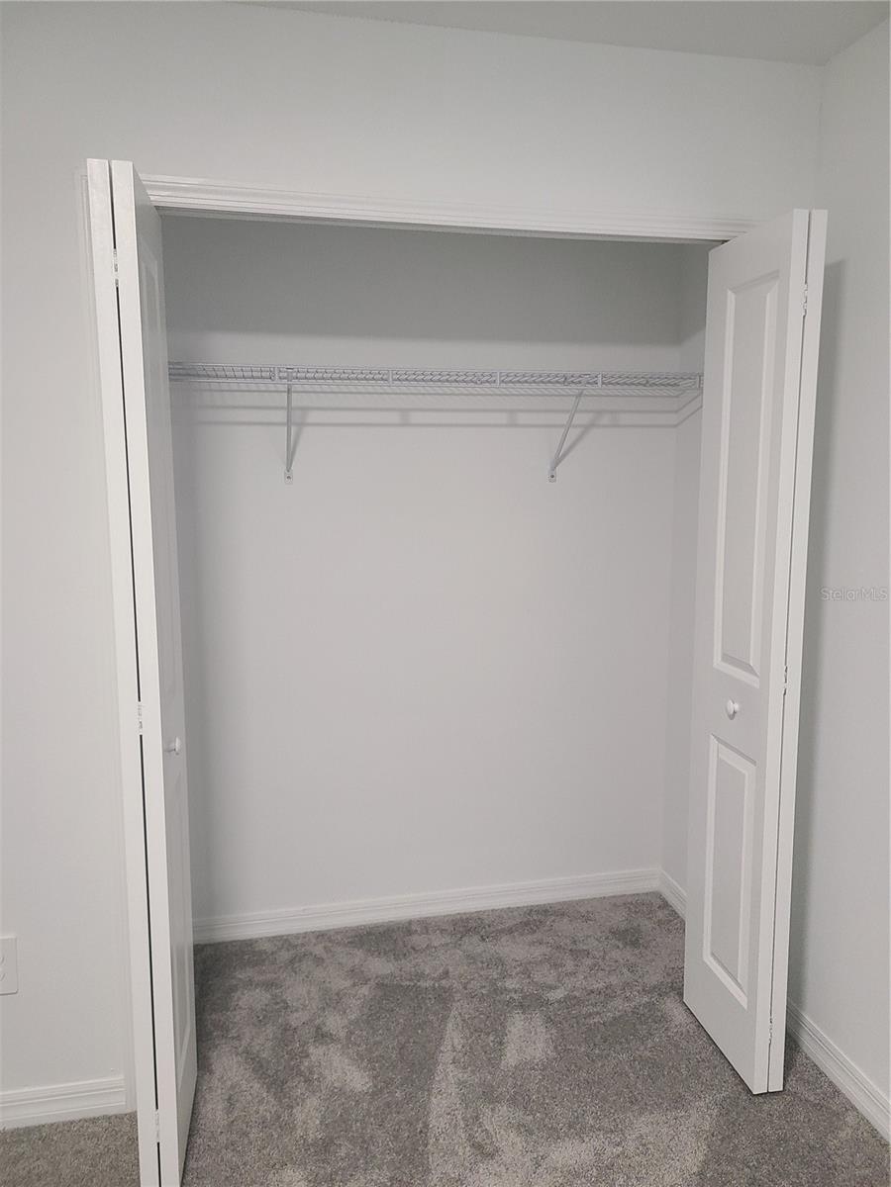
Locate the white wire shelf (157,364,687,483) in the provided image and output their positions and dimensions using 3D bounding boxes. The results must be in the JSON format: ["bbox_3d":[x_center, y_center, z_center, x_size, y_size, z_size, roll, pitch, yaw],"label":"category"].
[{"bbox_3d":[-0.051,-0.487,2.639,1.746,0.318,0.308,-2,8,-12],"label":"white wire shelf"}]

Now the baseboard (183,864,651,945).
[{"bbox_3d":[-0.079,1.046,2.994,1.746,0.088,0.015,-2,8,-12],"label":"baseboard"}]

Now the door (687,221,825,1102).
[{"bbox_3d":[0.730,0.171,2.179,0.085,2.007,0.377,-2,8,-10],"label":"door"}]

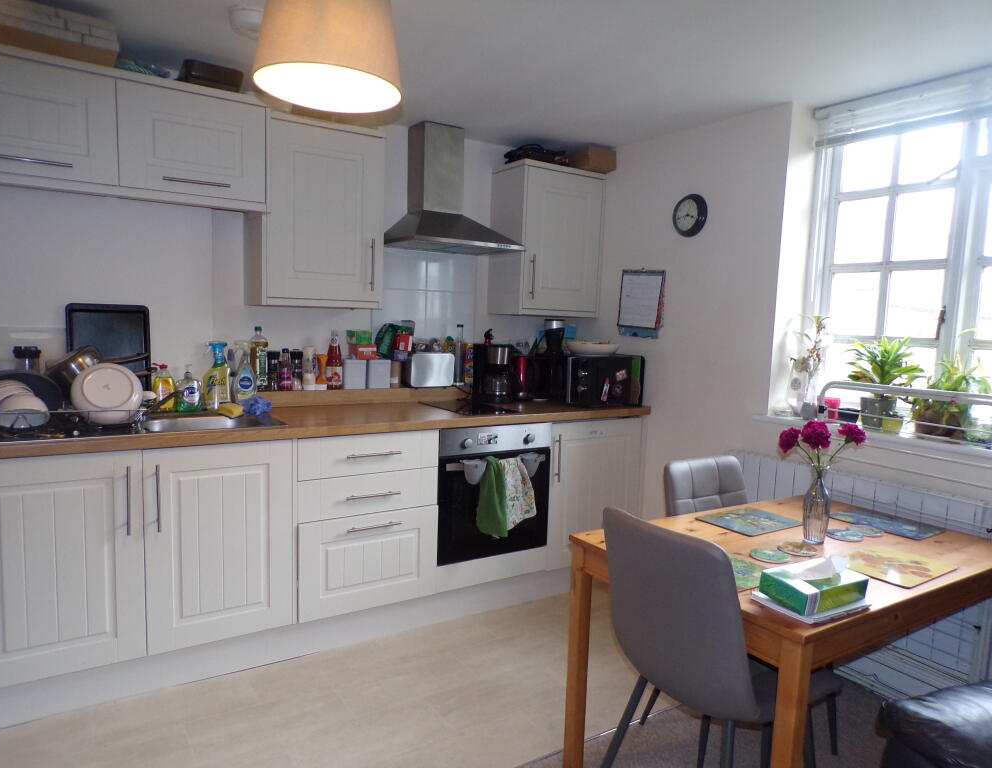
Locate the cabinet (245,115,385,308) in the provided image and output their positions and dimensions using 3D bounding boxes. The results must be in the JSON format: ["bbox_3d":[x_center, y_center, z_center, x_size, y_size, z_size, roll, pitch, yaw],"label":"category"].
[{"bbox_3d":[-0.806,-0.727,3.148,0.530,0.771,0.330,-1,5,-34],"label":"cabinet"}]

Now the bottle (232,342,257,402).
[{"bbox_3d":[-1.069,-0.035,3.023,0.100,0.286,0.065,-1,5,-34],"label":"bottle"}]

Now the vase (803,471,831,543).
[{"bbox_3d":[0.894,0.332,1.976,0.077,0.216,0.077,-2,6,-33],"label":"vase"}]

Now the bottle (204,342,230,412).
[{"bbox_3d":[-1.148,-0.033,2.916,0.108,0.290,0.065,0,5,-23],"label":"bottle"}]

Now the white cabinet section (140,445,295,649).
[{"bbox_3d":[-1.124,0.540,2.744,0.501,0.704,0.561,-1,5,-35],"label":"white cabinet section"}]

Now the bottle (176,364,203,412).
[{"bbox_3d":[-1.260,0.019,2.919,0.105,0.191,0.065,-1,5,-34],"label":"bottle"}]

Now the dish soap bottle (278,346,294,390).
[{"bbox_3d":[-0.952,-0.062,3.221,0.068,0.195,0.062,-2,6,-33],"label":"dish soap bottle"}]

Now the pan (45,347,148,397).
[{"bbox_3d":[-1.455,-0.049,2.598,0.370,0.190,0.090,-9,36,-24],"label":"pan"}]

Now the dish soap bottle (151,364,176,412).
[{"bbox_3d":[-1.320,0.018,2.818,0.092,0.192,0.058,-1,6,-27],"label":"dish soap bottle"}]

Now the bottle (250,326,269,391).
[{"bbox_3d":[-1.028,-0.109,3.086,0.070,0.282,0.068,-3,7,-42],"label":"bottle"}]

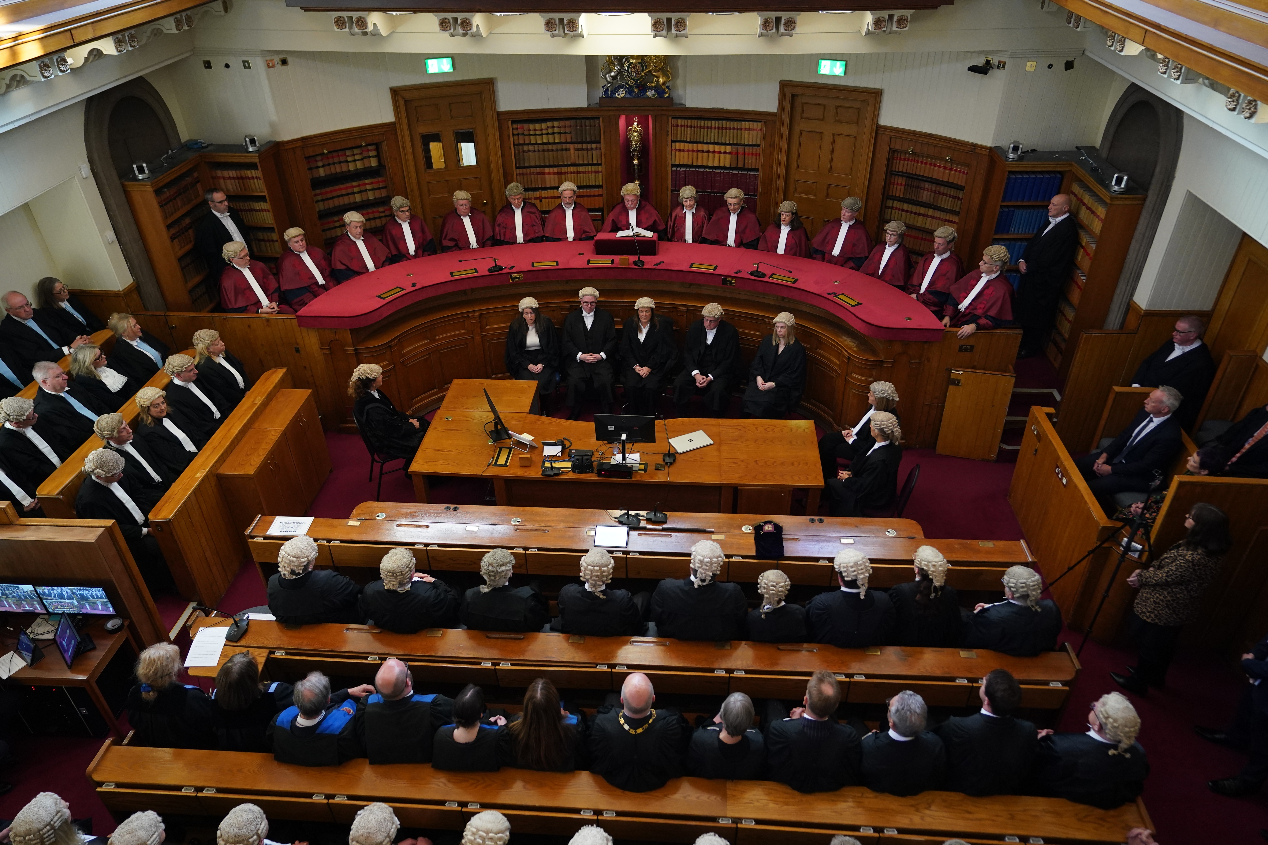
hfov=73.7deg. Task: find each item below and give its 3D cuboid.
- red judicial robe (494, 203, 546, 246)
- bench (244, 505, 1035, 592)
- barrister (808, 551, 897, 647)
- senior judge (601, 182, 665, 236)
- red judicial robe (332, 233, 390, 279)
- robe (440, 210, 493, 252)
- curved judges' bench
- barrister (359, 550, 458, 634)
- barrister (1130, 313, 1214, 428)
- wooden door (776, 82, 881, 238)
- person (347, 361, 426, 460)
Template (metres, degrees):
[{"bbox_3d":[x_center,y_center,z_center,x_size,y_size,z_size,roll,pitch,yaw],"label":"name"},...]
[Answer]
[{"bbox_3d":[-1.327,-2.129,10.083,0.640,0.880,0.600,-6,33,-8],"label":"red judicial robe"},{"bbox_3d":[-0.020,1.125,6.486,5.737,0.788,0.525,1,34,3],"label":"bench"},{"bbox_3d":[1.412,1.302,5.714,0.570,1.400,0.720,2,34,4],"label":"barrister"},{"bbox_3d":[-0.025,-2.205,10.286,0.720,1.290,0.820,0,34,2],"label":"senior judge"},{"bbox_3d":[-3.020,-1.749,9.689,0.640,0.800,0.600,-21,39,-27],"label":"red judicial robe"},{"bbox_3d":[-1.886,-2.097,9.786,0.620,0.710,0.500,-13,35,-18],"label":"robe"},{"bbox_3d":[-0.146,-0.881,8.901,7.171,1.394,2.020,1,34,3],"label":"curved judges' bench"},{"bbox_3d":[-1.516,1.280,6.149,0.640,1.300,0.800,7,35,12],"label":"barrister"},{"bbox_3d":[4.450,-0.351,7.506,0.800,1.330,0.600,5,34,10],"label":"barrister"},{"bbox_3d":[2.356,-3.079,10.645,1.250,2.235,0.150,16,37,24],"label":"wooden door"},{"bbox_3d":[-2.229,-0.016,8.112,0.820,1.280,0.560,-13,36,-17],"label":"person"}]

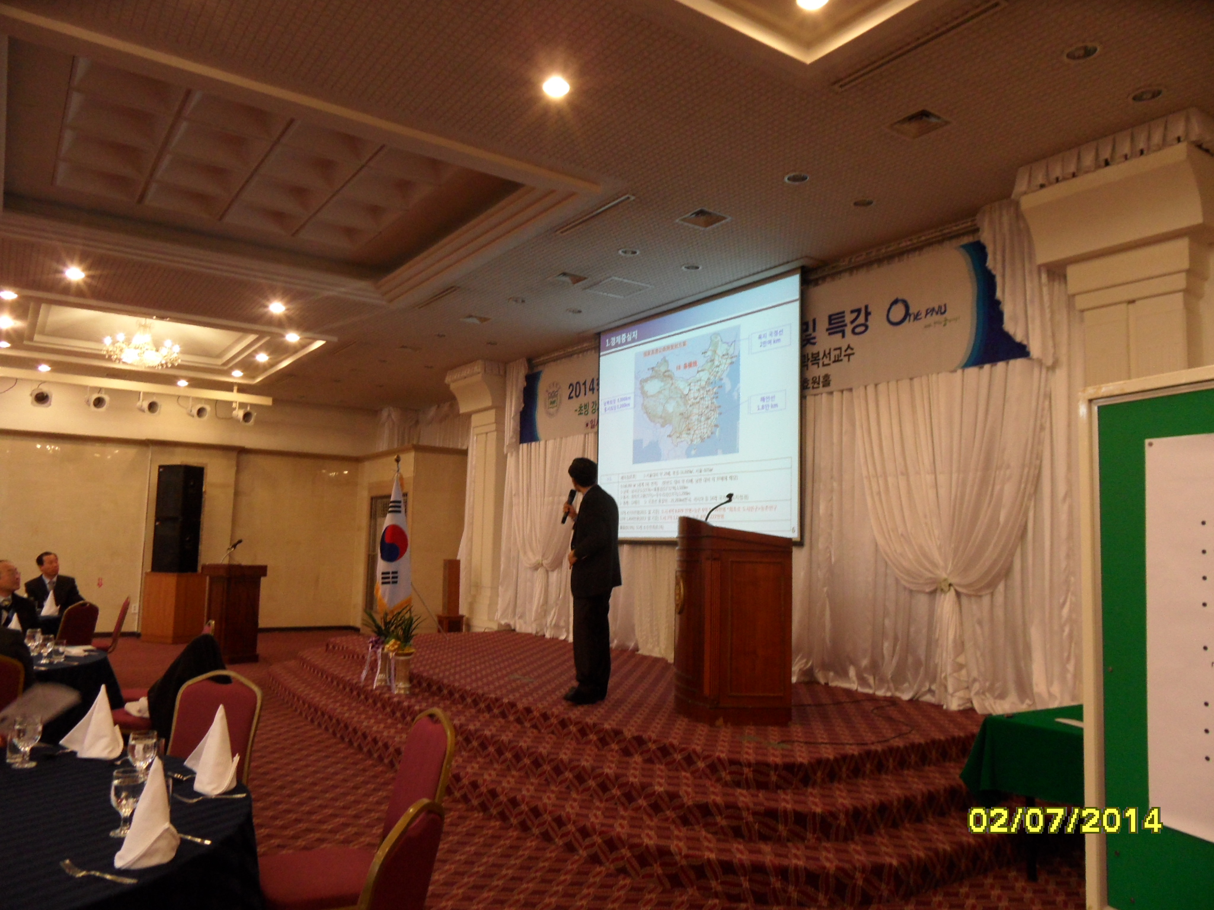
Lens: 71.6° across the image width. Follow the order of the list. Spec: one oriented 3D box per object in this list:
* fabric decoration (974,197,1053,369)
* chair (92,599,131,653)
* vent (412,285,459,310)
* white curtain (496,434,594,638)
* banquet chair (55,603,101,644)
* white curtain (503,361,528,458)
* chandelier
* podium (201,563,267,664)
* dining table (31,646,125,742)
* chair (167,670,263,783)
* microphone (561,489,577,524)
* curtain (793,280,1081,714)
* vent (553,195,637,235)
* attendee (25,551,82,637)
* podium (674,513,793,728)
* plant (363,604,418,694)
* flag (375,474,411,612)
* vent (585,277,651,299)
[{"bbox_3d":[2.613,-1.080,5.413,0.180,1.110,0.433,5,-7,-36],"label":"fabric decoration"},{"bbox_3d":[-4.459,1.707,7.255,0.560,0.920,0.450,4,-6,-28],"label":"chair"},{"bbox_3d":[-1.695,-1.557,8.318,0.075,0.040,1.020,5,-6,-34],"label":"vent"},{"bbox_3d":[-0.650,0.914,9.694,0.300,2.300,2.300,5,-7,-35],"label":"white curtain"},{"bbox_3d":[-4.636,1.681,7.023,0.560,0.920,0.450,0,-6,15],"label":"banquet chair"},{"bbox_3d":[-1.113,-0.589,10.381,0.200,1.200,0.580,5,-7,-35],"label":"white curtain"},{"bbox_3d":[-5.963,-1.418,10.800,0.970,0.570,0.970,5,-6,-34],"label":"chandelier"},{"bbox_3d":[-4.397,1.844,9.924,0.445,1.110,0.650,7,-7,-44],"label":"podium"},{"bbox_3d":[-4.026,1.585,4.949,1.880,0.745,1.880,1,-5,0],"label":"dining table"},{"bbox_3d":[-1.800,1.413,3.508,0.450,0.920,0.560,1,-6,8],"label":"chair"},{"bbox_3d":[-0.273,0.371,6.050,0.050,0.255,0.050,21,6,-1],"label":"microphone"},{"bbox_3d":[2.284,0.184,6.192,0.300,3.190,2.400,5,-6,-34],"label":"curtain"},{"bbox_3d":[-0.104,-1.722,6.045,0.075,0.040,0.960,5,-6,-34],"label":"vent"},{"bbox_3d":[-5.314,1.563,8.049,0.780,1.270,0.550,-3,-7,42],"label":"attendee"},{"bbox_3d":[0.782,1.056,5.549,0.640,1.250,0.760,3,-5,-9],"label":"podium"},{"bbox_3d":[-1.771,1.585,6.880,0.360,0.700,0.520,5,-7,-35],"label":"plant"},{"bbox_3d":[-2.401,0.990,9.450,0.370,1.520,0.220,1,-5,6],"label":"flag"},{"bbox_3d":[0.088,-1.505,7.648,0.460,0.030,0.460,5,-7,-35],"label":"vent"}]

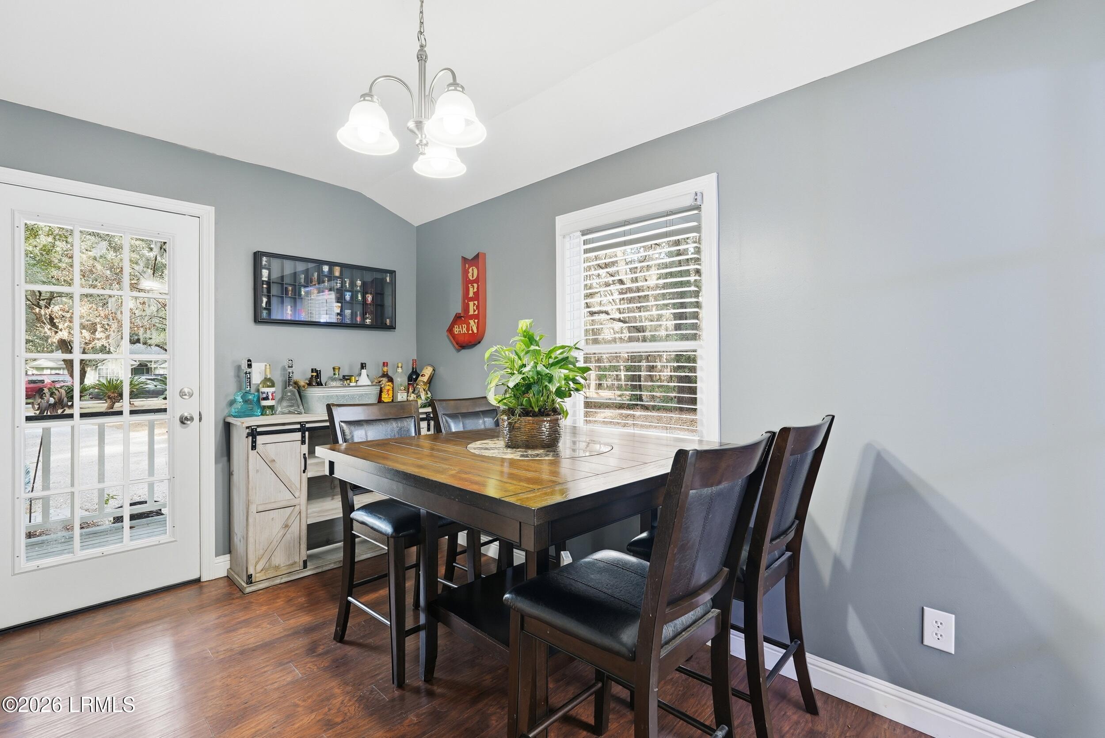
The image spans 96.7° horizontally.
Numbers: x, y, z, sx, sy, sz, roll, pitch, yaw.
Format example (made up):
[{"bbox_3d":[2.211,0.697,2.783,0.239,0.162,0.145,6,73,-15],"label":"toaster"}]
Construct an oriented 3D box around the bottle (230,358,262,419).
[{"bbox_3d":[-1.766,0.110,2.840,0.070,0.340,0.142,0,0,32],"label":"bottle"}]

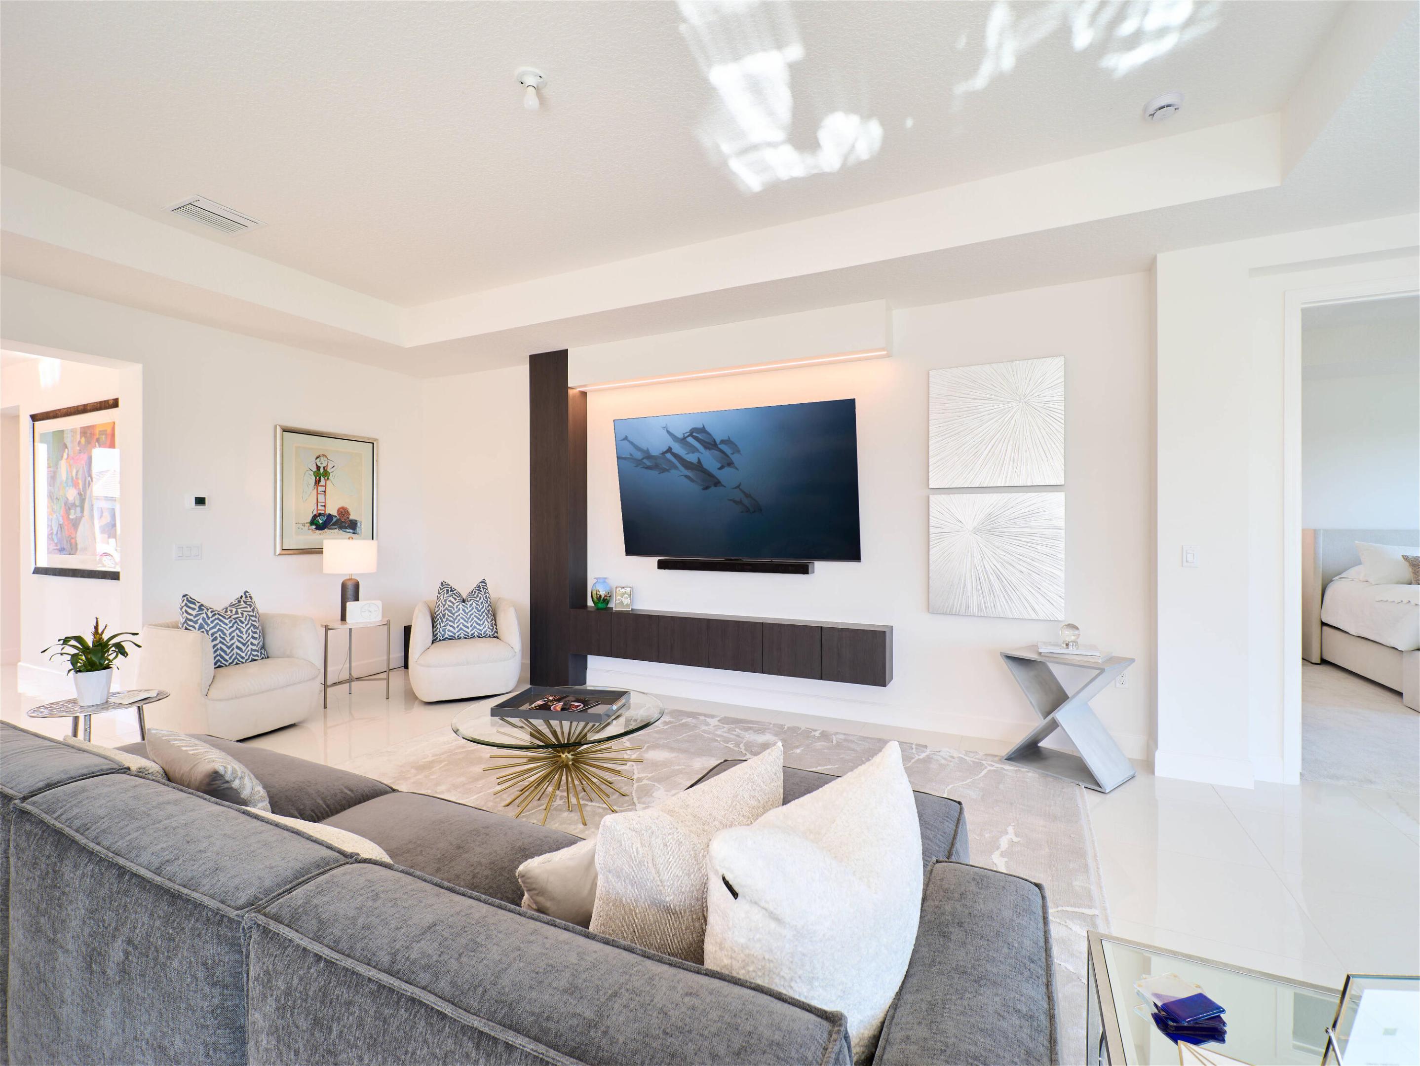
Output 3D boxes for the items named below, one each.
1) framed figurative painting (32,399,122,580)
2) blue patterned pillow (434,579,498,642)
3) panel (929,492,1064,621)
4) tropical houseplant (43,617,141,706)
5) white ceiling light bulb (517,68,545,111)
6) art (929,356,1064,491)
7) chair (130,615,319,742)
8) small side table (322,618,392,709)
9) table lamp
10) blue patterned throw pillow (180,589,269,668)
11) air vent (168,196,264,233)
[{"bbox_3d":[-5.037,-0.329,4.593,1.630,1.375,0.050,0,0,24],"label":"framed figurative painting"},{"bbox_3d":[-2.050,0.645,4.840,0.490,0.480,0.170,0,-20,-22],"label":"blue patterned pillow"},{"bbox_3d":[1.765,0.138,3.567,0.755,0.757,0.040,0,0,23],"label":"panel"},{"bbox_3d":[-2.766,0.572,2.573,0.310,0.385,0.310,0,0,24],"label":"tropical houseplant"},{"bbox_3d":[-0.708,-1.738,2.275,0.116,0.125,0.116,0,0,0],"label":"white ceiling light bulb"},{"bbox_3d":[1.777,-0.670,3.590,0.755,0.762,0.030,0,0,24],"label":"art"},{"bbox_3d":[-3.165,0.930,3.855,0.800,0.700,0.820,0,0,21],"label":"chair"},{"bbox_3d":[-2.725,0.980,4.415,0.470,0.610,0.470,0,0,21],"label":"small side table"},{"bbox_3d":[-2.784,0.355,4.450,0.355,0.640,0.355,0,0,21],"label":"table lamp"},{"bbox_3d":[-3.235,0.640,3.840,0.160,0.490,0.490,-21,-8,20],"label":"blue patterned throw pillow"},{"bbox_3d":[-2.826,-1.798,3.290,0.330,0.025,0.330,0,0,24],"label":"air vent"}]

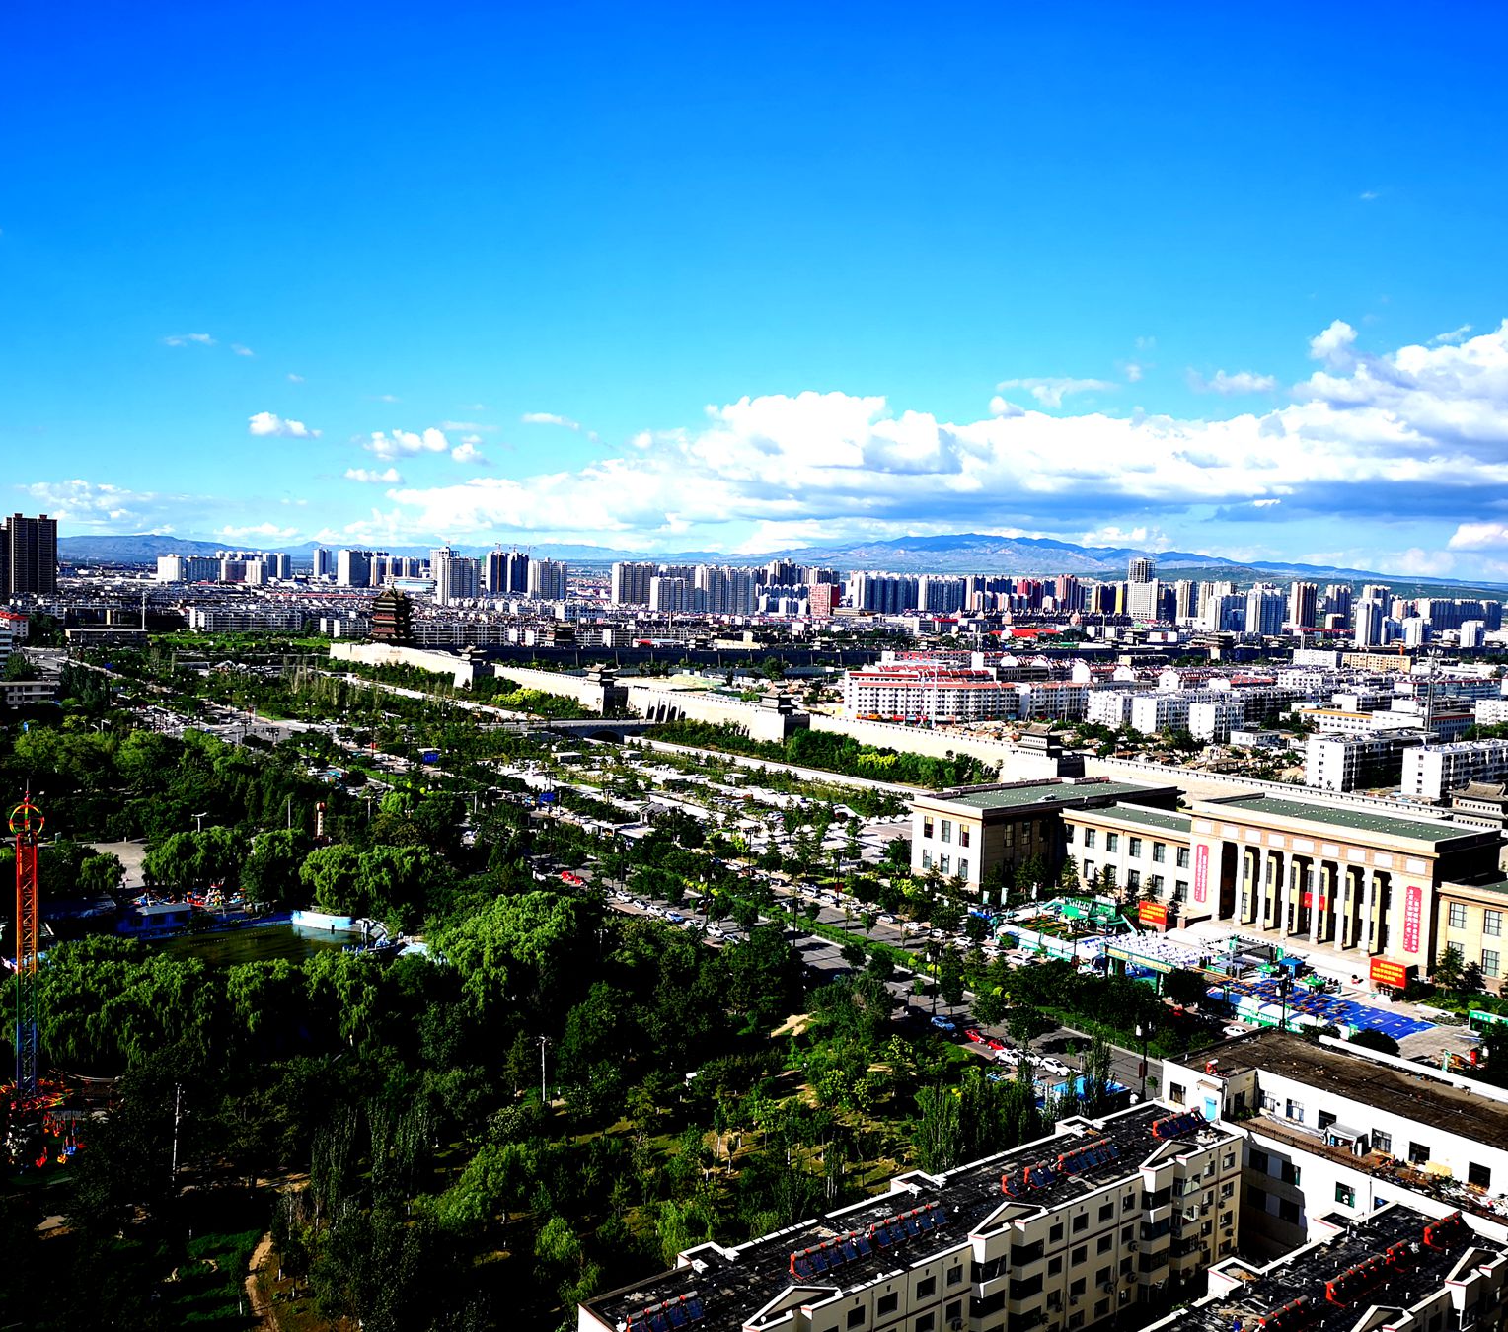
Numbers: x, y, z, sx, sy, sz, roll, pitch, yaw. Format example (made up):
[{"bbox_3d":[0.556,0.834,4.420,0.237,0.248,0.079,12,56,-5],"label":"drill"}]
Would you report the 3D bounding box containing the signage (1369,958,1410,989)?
[{"bbox_3d":[108.483,52.324,236.507,0.400,3.750,6.050,-1,5,-38],"label":"signage"}]

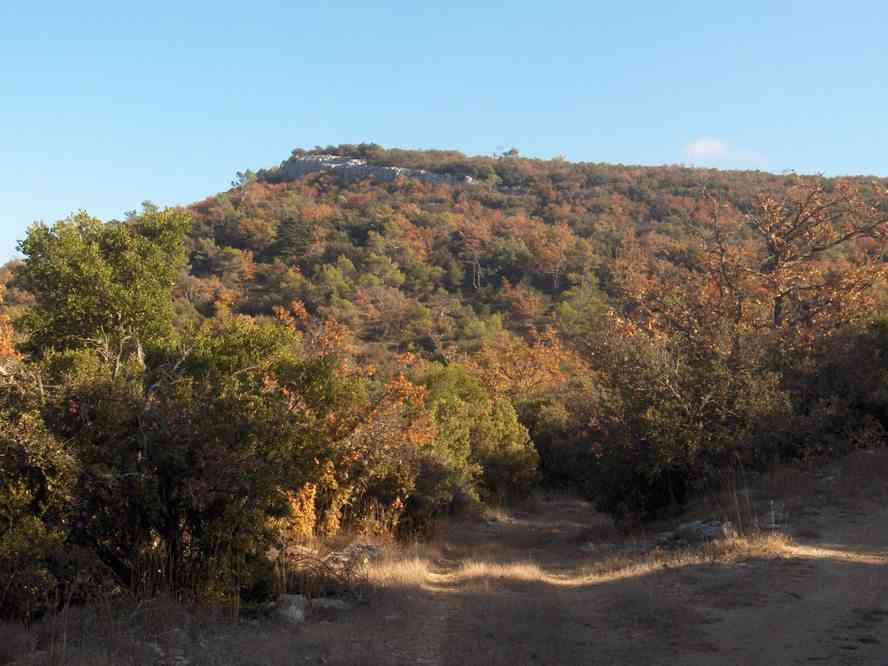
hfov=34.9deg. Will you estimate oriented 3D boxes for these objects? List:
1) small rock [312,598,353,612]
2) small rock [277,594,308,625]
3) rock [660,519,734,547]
[{"bbox_3d":[-1.043,2.549,13.200,0.370,0.120,0.270,0,-3,0],"label":"small rock"},{"bbox_3d":[-1.374,2.508,12.800,0.290,0.250,0.250,0,-3,0],"label":"small rock"},{"bbox_3d":[3.270,2.586,18.200,1.000,0.300,0.650,0,-3,0],"label":"rock"}]

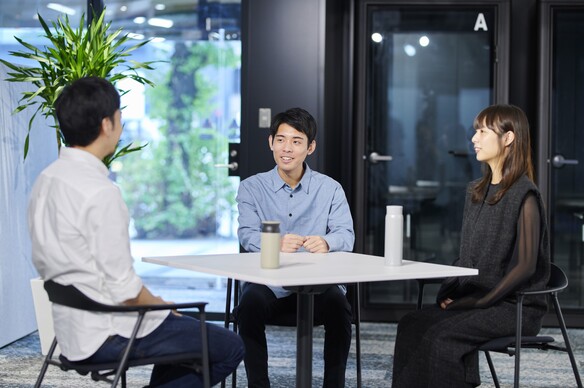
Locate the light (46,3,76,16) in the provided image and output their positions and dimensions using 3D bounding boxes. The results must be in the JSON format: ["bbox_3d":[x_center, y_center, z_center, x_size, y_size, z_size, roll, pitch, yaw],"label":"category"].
[{"bbox_3d":[-2.661,-2.130,15.900,0.120,0.060,0.750,1,2,10],"label":"light"}]

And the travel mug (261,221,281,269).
[{"bbox_3d":[-0.075,0.183,4.930,0.066,0.170,0.066,1,2,0],"label":"travel mug"}]

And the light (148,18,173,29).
[{"bbox_3d":[-1.686,-2.186,17.657,0.120,0.060,0.750,1,2,10],"label":"light"}]

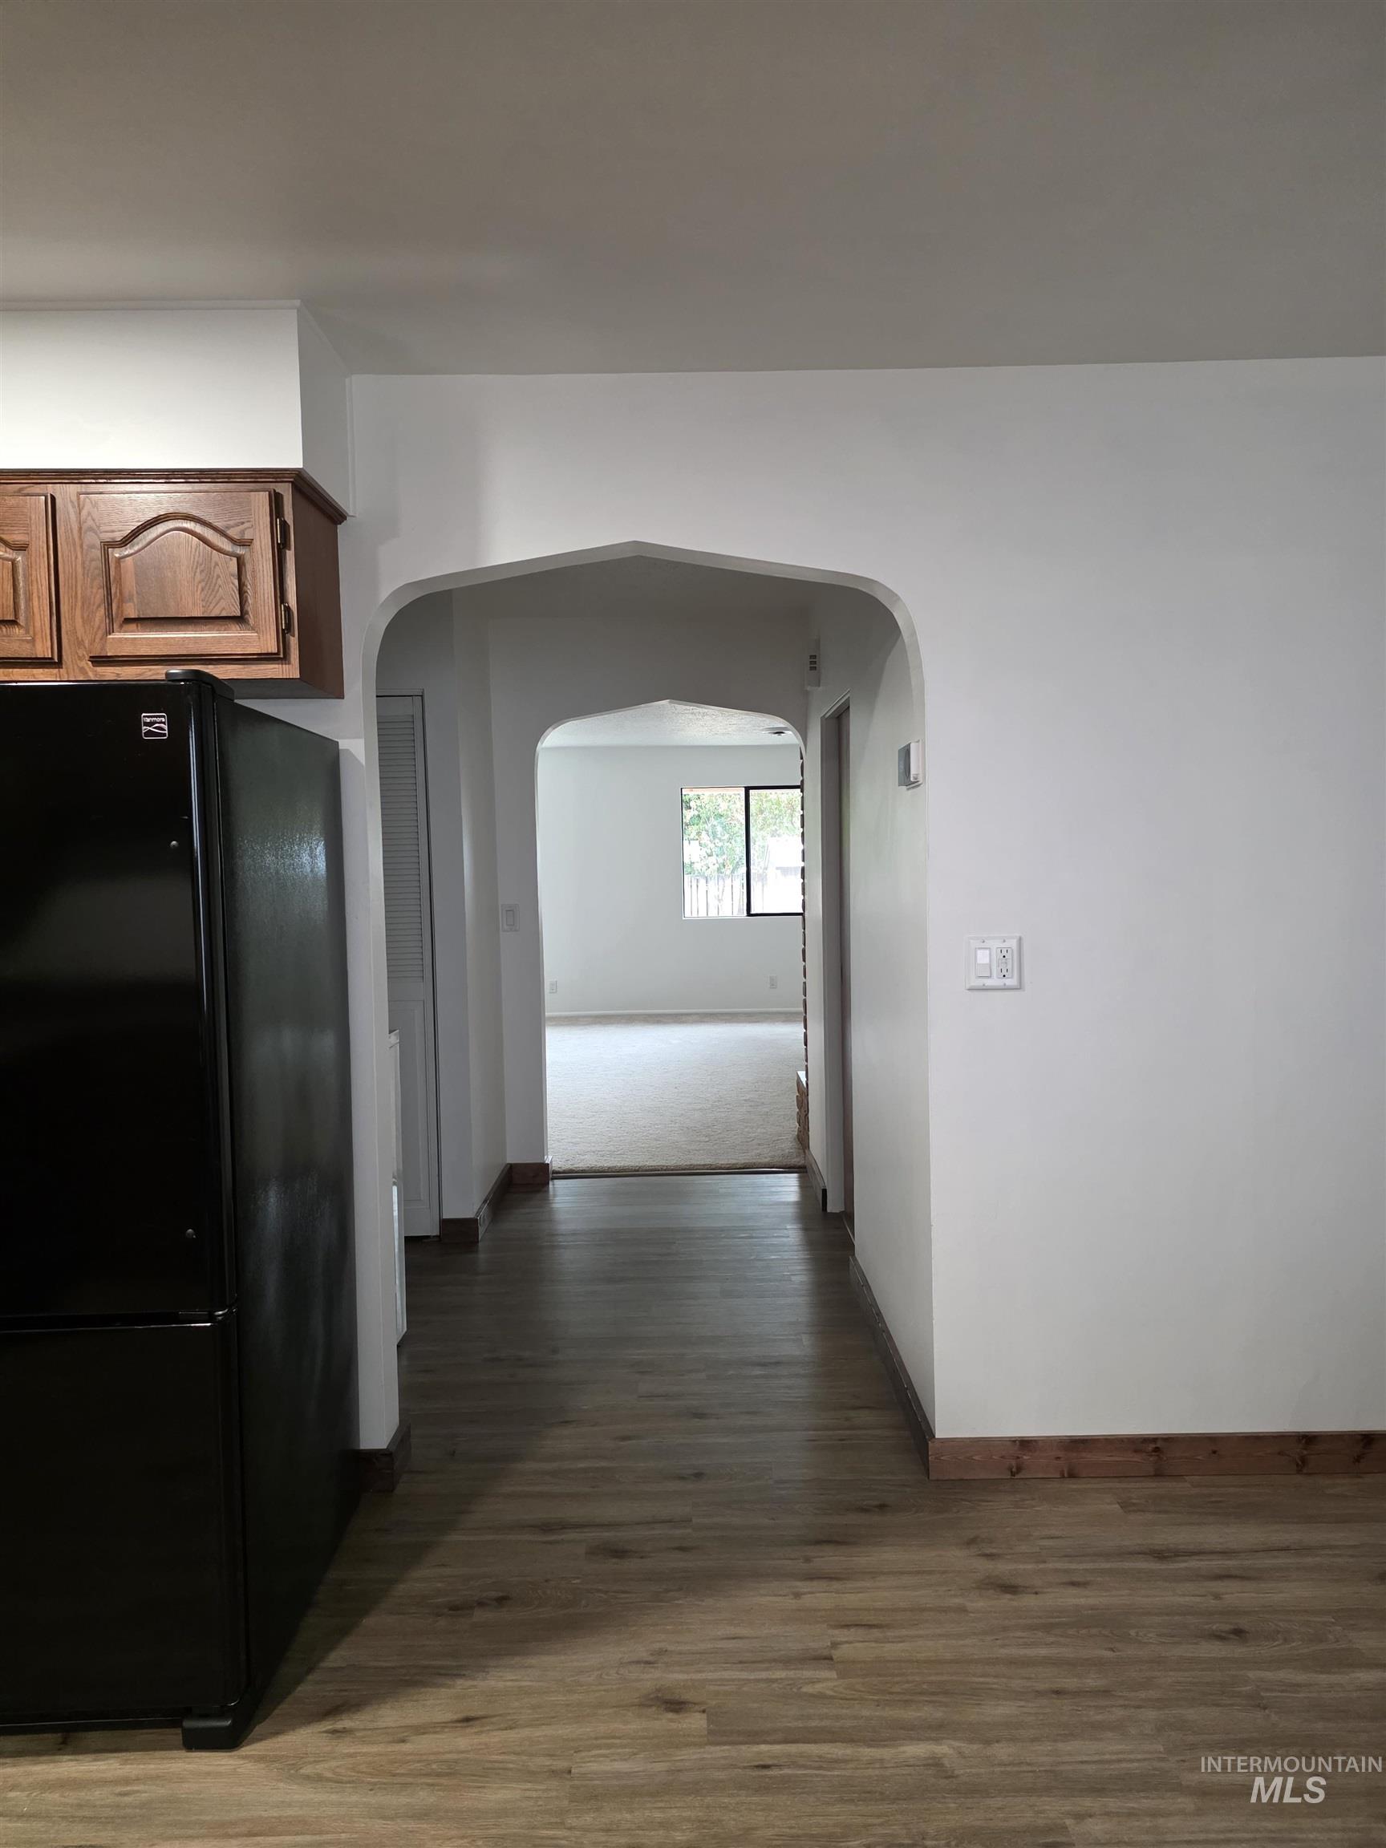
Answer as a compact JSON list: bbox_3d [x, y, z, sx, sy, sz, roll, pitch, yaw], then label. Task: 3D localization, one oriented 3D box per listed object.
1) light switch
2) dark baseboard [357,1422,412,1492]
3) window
[{"bbox_3d":[0.662,0.087,2.697,0.119,0.120,0.012,-1,3,0],"label":"light switch"},{"bbox_3d":[-0.706,1.214,2.792,0.093,0.090,0.143,-1,3,0],"label":"dark baseboard"},{"bbox_3d":[0.512,-0.661,11.317,1.201,1.211,0.100,-1,3,0],"label":"window"}]

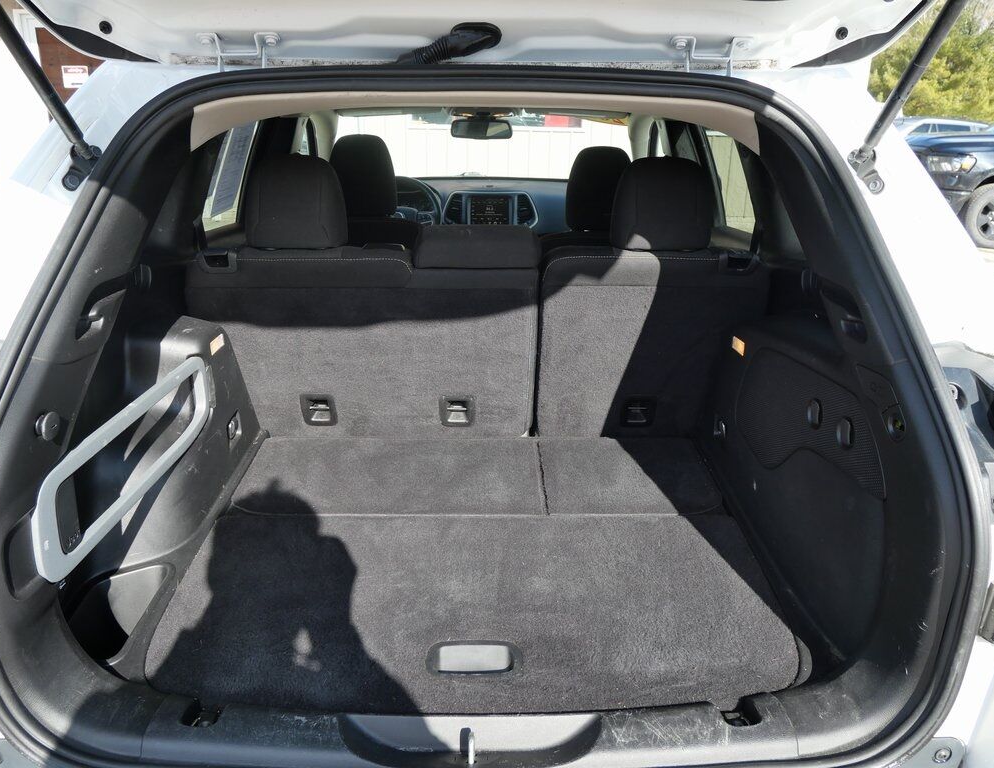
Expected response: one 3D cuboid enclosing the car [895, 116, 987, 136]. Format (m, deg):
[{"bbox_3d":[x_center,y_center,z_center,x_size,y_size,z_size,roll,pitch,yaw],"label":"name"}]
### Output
[{"bbox_3d":[16.600,-9.150,27.000,4.650,1.650,1.850,1,18,-2],"label":"car"}]

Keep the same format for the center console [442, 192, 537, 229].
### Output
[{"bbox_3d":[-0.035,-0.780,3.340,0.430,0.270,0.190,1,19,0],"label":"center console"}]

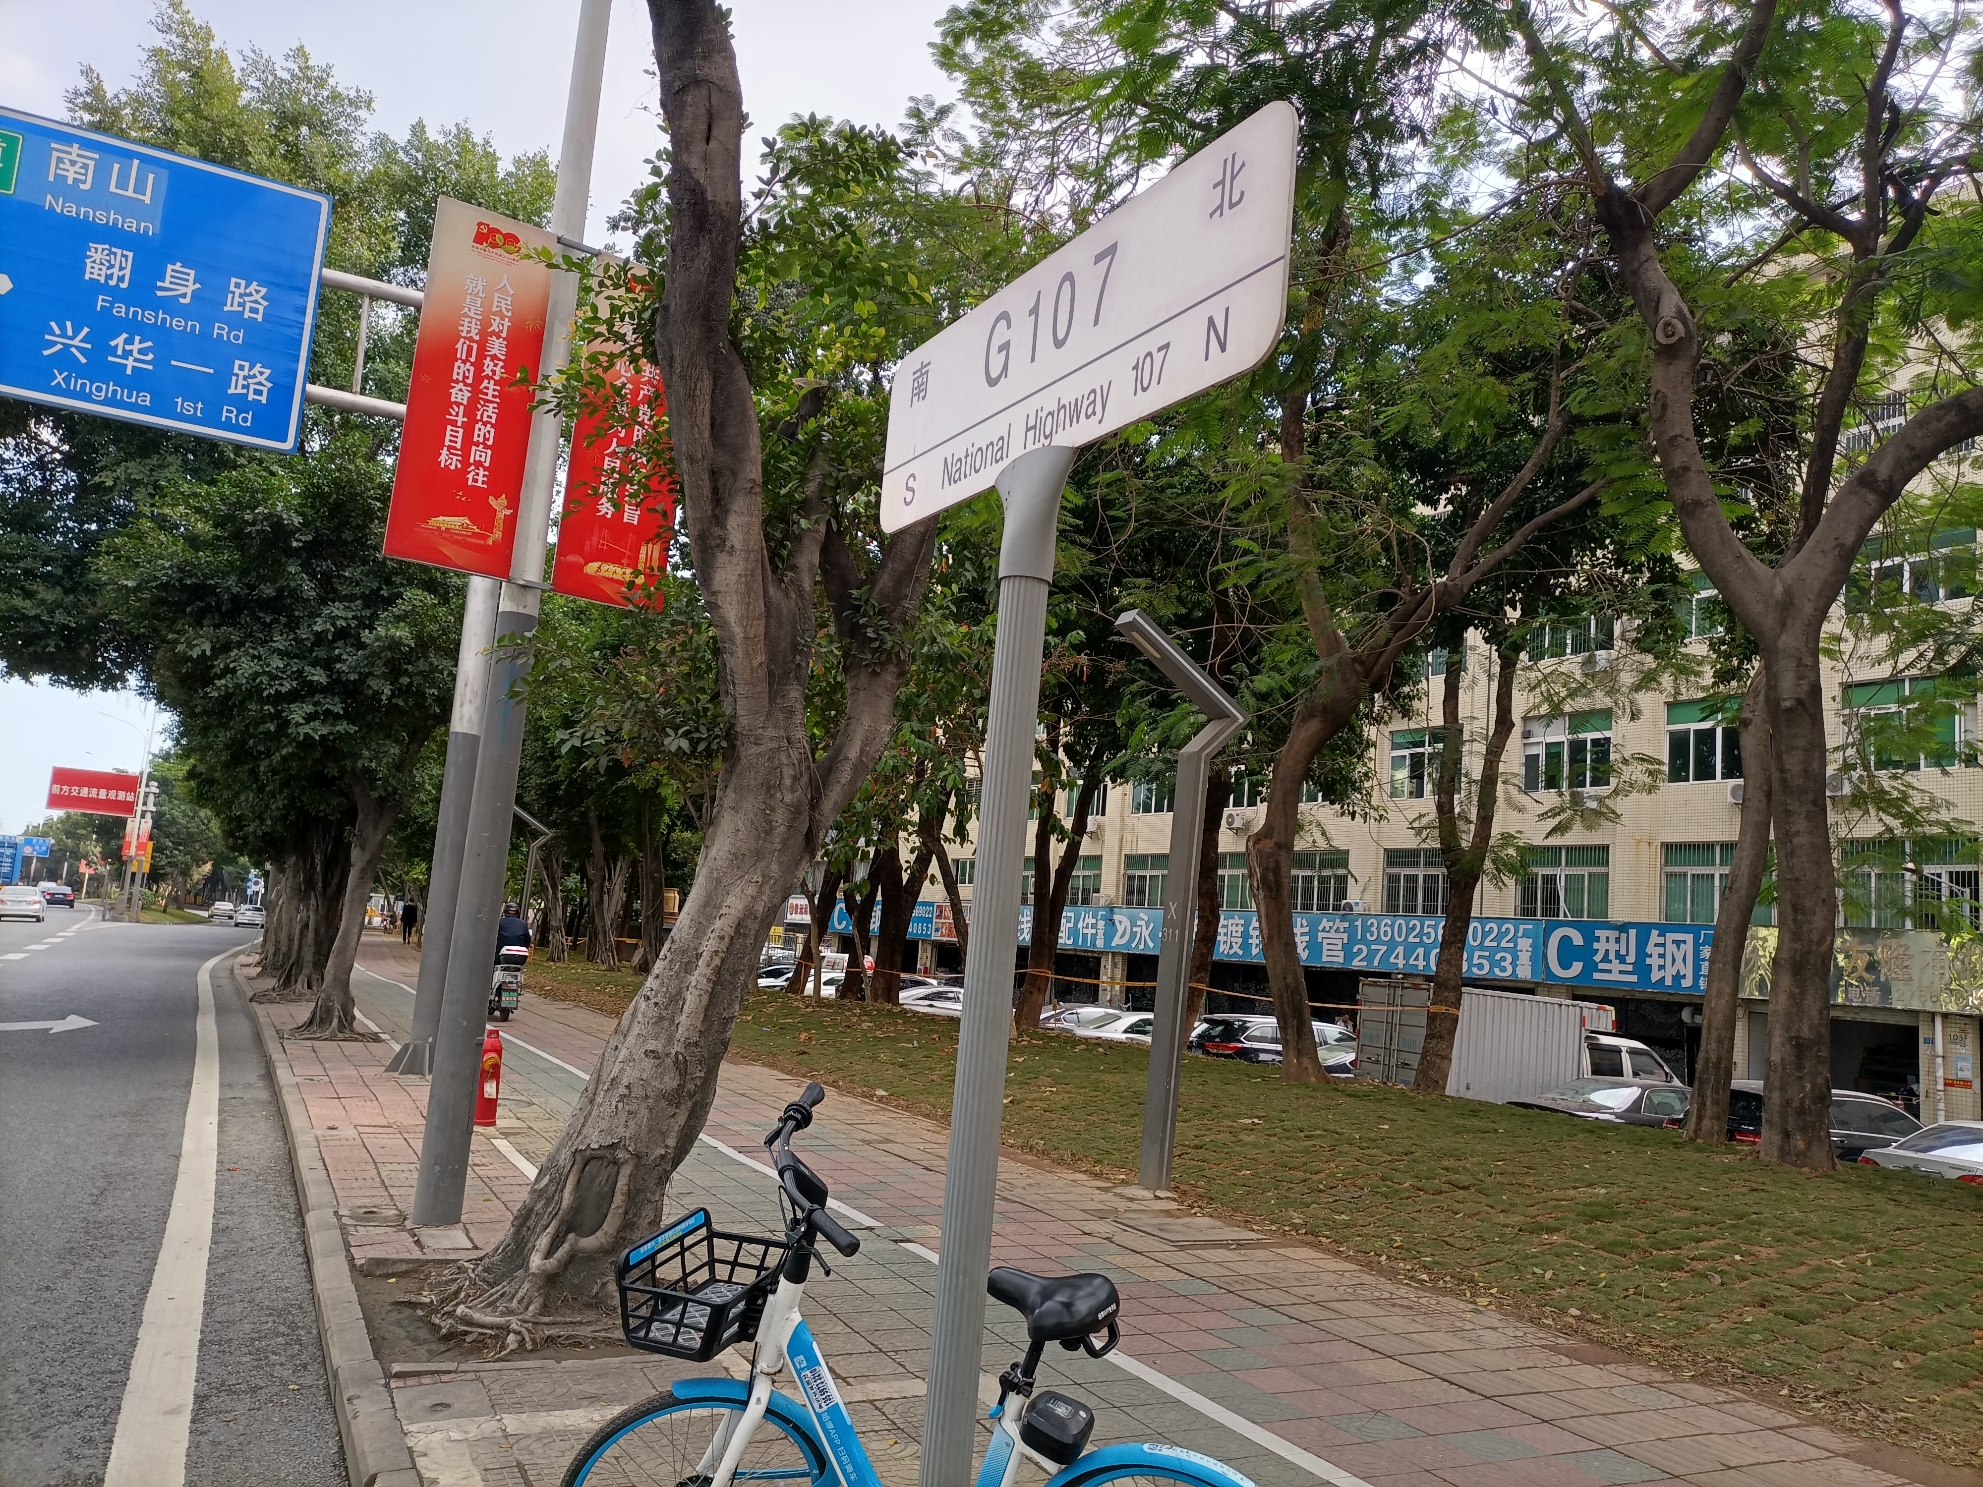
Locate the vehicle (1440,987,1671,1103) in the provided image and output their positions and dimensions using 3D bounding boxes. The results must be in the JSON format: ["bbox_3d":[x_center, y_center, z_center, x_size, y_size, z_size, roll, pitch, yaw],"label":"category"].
[{"bbox_3d":[8.948,5.435,24.662,5.800,2.560,1.760,8,-9,-25],"label":"vehicle"}]

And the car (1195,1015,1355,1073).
[{"bbox_3d":[6.414,6.425,29.968,4.700,1.680,1.880,9,-9,-27],"label":"car"}]

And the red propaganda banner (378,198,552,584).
[{"bbox_3d":[-2.529,-1.735,7.289,0.600,1.810,0.030,11,-10,-33],"label":"red propaganda banner"}]

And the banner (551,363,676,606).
[{"bbox_3d":[-1.867,-1.604,7.724,0.600,1.810,0.030,11,-10,-33],"label":"banner"}]

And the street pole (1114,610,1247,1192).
[{"bbox_3d":[1.227,1.058,10.182,1.090,3.850,0.200,10,-9,-31],"label":"street pole"}]

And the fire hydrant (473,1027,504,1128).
[{"bbox_3d":[-3.469,2.309,10.324,0.200,0.650,0.270,8,-9,-21],"label":"fire hydrant"}]

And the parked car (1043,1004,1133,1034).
[{"bbox_3d":[2.306,6.823,34.213,4.750,1.460,1.820,9,-9,-29],"label":"parked car"}]

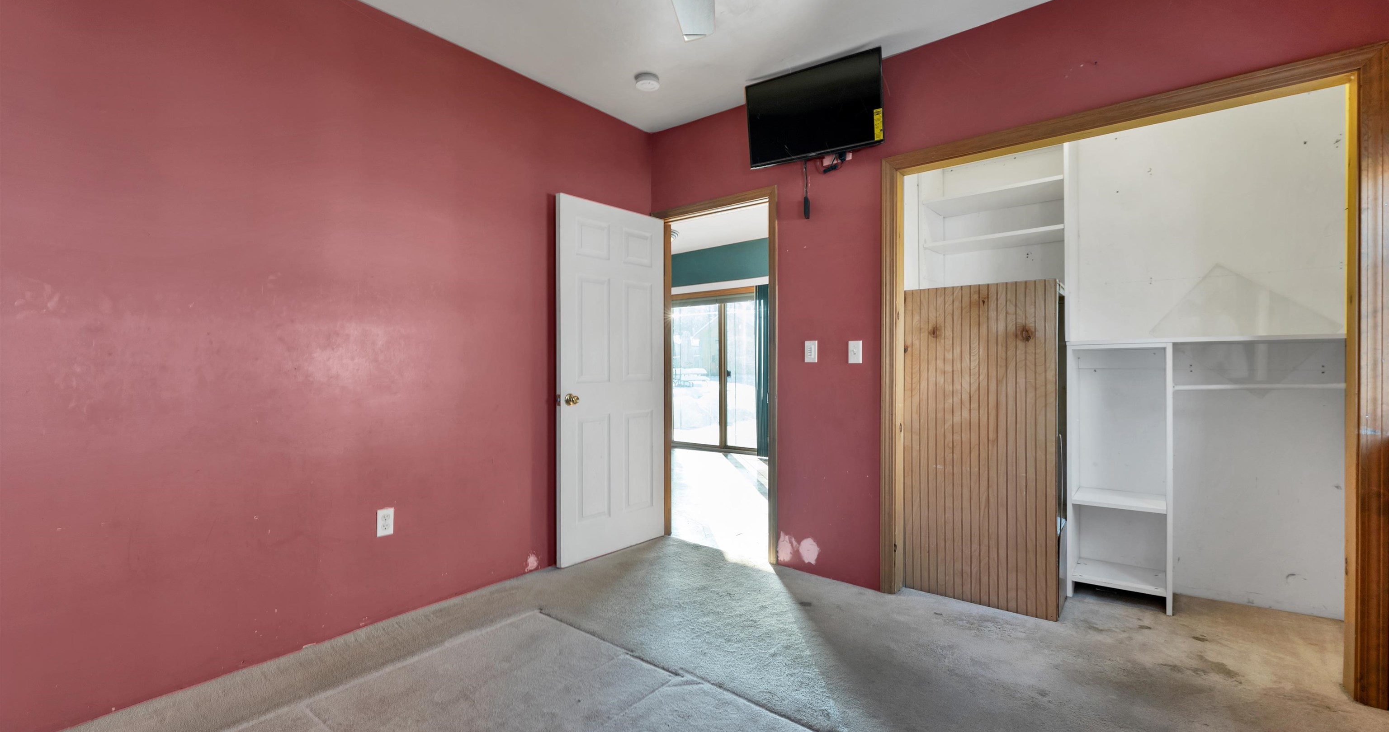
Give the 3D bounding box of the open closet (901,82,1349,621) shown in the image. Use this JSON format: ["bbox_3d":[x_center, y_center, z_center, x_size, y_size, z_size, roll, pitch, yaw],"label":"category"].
[{"bbox_3d":[1.905,0.060,2.690,1.600,2.100,0.820,0,0,39],"label":"open closet"}]

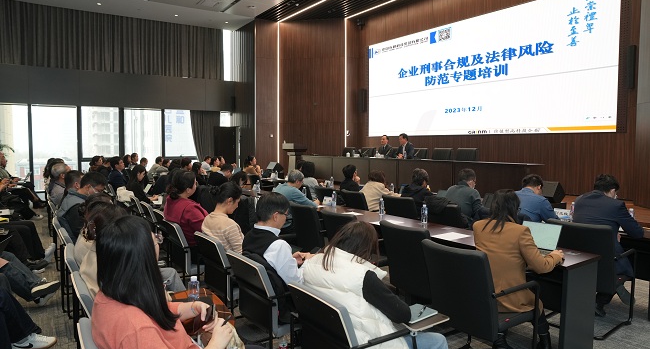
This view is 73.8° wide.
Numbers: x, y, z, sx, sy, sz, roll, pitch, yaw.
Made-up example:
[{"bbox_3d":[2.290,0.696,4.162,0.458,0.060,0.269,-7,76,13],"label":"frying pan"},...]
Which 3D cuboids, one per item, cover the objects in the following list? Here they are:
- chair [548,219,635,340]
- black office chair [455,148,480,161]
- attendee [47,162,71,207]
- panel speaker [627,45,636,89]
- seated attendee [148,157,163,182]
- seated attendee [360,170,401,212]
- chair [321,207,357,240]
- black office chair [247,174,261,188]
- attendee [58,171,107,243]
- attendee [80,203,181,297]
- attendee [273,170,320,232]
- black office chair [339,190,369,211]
[{"bbox_3d":[2.486,0.898,4.090,0.630,0.975,0.585,-3,5,-36],"label":"chair"},{"bbox_3d":[3.103,-0.072,9.950,0.620,1.000,0.580,-3,5,-36],"label":"black office chair"},{"bbox_3d":[-3.895,0.476,6.897,0.800,1.300,0.550,-3,5,-34],"label":"attendee"},{"bbox_3d":[5.970,-2.082,8.430,0.170,0.830,0.150,-3,5,-36],"label":"panel speaker"},{"bbox_3d":[-3.993,0.183,10.746,0.780,1.250,0.500,-2,5,-34],"label":"seated attendee"},{"bbox_3d":[0.882,0.568,6.655,0.850,1.290,0.560,-2,4,-32],"label":"seated attendee"},{"bbox_3d":[0.322,0.832,4.437,0.580,0.945,0.630,5,5,44],"label":"chair"},{"bbox_3d":[-1.369,0.462,9.632,0.600,0.940,0.580,-3,5,-39],"label":"black office chair"},{"bbox_3d":[-2.077,0.634,4.089,0.800,1.320,0.520,-2,5,-34],"label":"attendee"},{"bbox_3d":[-1.179,0.812,2.891,0.860,1.290,0.540,-3,5,-35],"label":"attendee"},{"bbox_3d":[-0.345,0.588,5.885,0.800,1.290,0.550,-3,5,-35],"label":"attendee"},{"bbox_3d":[0.619,0.730,6.585,0.620,0.975,0.580,-2,4,-30],"label":"black office chair"}]

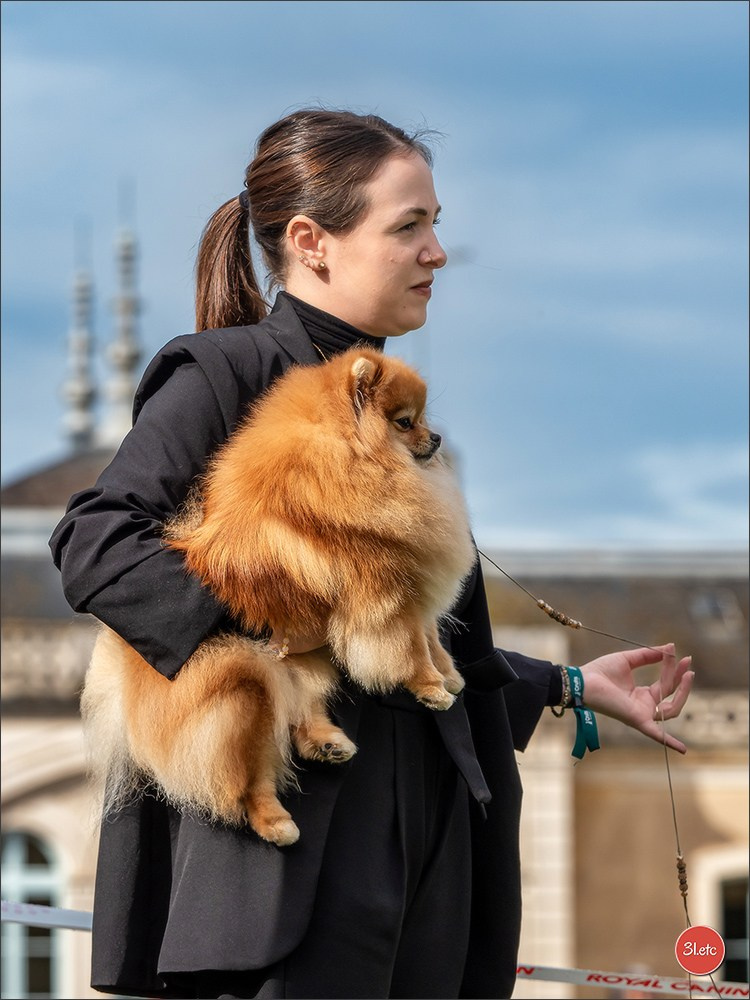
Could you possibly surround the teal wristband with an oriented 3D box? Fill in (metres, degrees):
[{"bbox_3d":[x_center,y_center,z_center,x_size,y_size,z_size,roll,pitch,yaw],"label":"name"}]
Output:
[{"bbox_3d":[0.219,0.225,7.900,0.035,0.098,0.050,1,-2,-16],"label":"teal wristband"}]

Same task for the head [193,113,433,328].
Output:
[{"bbox_3d":[-0.058,-0.288,7.800,0.250,0.235,0.170,-1,-2,16],"label":"head"}]

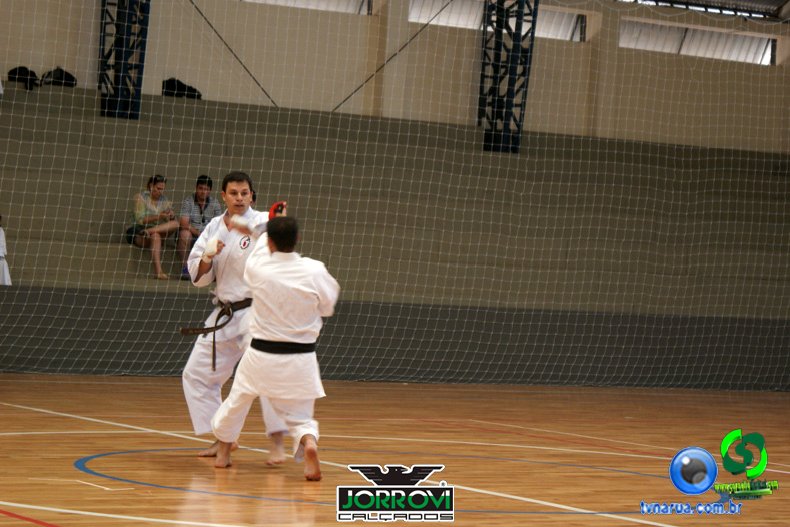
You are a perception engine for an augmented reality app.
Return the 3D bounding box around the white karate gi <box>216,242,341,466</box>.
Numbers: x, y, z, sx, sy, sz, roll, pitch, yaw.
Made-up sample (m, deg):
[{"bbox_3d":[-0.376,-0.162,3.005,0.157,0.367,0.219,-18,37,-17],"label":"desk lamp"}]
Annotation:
[{"bbox_3d":[-0.654,0.456,12.717,0.600,1.210,0.720,3,0,-15],"label":"white karate gi"}]

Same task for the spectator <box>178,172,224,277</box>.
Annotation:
[{"bbox_3d":[-2.093,-0.385,24.752,0.520,1.150,0.720,3,0,-13],"label":"spectator"}]

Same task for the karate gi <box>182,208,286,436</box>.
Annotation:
[{"bbox_3d":[-0.899,0.357,13.328,0.640,1.370,0.560,3,0,15],"label":"karate gi"}]

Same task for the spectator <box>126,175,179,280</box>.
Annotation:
[{"bbox_3d":[-2.574,-0.380,24.452,0.520,1.130,0.740,3,0,-40],"label":"spectator"}]

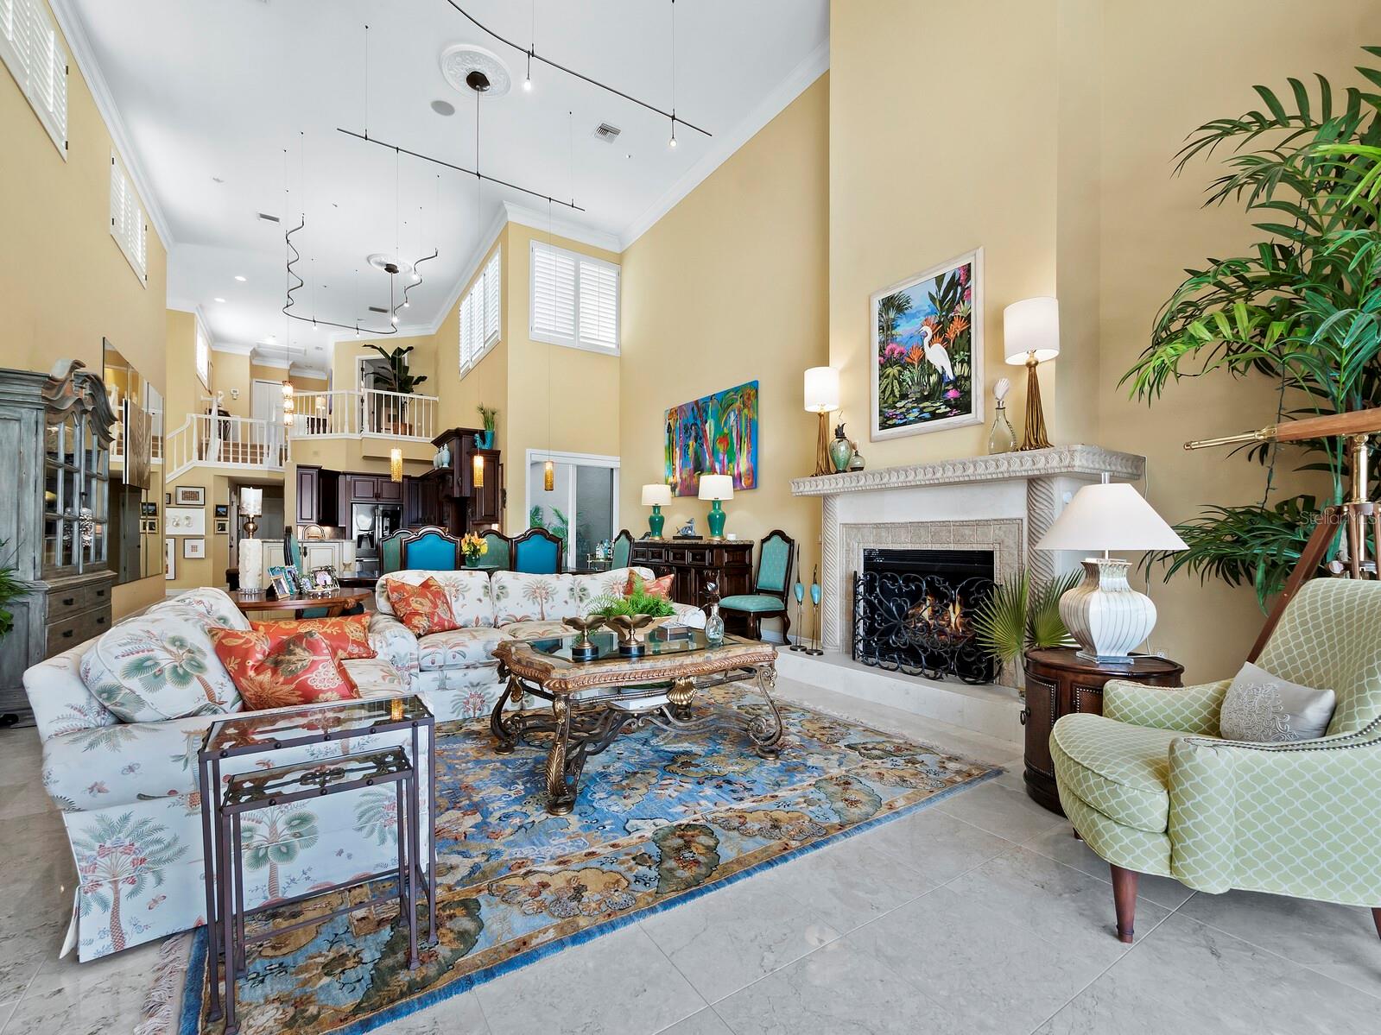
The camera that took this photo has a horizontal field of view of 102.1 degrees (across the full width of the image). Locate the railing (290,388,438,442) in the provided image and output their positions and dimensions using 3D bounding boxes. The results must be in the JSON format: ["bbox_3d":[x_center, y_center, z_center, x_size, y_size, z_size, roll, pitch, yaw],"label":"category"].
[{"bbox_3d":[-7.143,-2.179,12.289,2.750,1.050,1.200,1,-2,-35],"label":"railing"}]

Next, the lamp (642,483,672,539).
[{"bbox_3d":[-0.477,-0.084,7.802,0.420,0.782,0.420,1,-2,0],"label":"lamp"}]

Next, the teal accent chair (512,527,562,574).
[{"bbox_3d":[-1.687,0.740,5.984,0.526,1.220,0.615,1,-2,-31],"label":"teal accent chair"}]

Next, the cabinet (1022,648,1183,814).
[{"bbox_3d":[1.781,0.936,2.419,0.580,0.585,0.580,-1,-2,18],"label":"cabinet"}]

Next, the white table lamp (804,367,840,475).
[{"bbox_3d":[1.088,-0.801,4.621,0.280,0.900,0.280,0,-2,0],"label":"white table lamp"}]

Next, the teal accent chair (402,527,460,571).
[{"bbox_3d":[-2.614,0.731,5.580,0.526,1.220,0.615,1,-2,-31],"label":"teal accent chair"}]

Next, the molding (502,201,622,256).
[{"bbox_3d":[-1.959,-4.526,8.871,1.964,0.198,0.139,1,-2,-35],"label":"molding"}]

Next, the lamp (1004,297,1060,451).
[{"bbox_3d":[2.133,-0.878,3.522,0.298,0.942,0.298,1,-2,-35],"label":"lamp"}]

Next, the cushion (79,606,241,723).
[{"bbox_3d":[-1.862,0.559,2.010,0.198,0.446,0.526,-22,2,-11],"label":"cushion"}]

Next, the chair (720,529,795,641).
[{"bbox_3d":[0.710,0.724,5.888,0.620,1.181,0.588,2,-3,-34],"label":"chair"}]

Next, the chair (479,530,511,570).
[{"bbox_3d":[-2.365,0.729,6.772,0.588,1.176,0.620,2,-3,-34],"label":"chair"}]

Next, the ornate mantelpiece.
[{"bbox_3d":[1.815,0.356,4.006,0.977,1.381,2.063,2,-3,-34],"label":"ornate mantelpiece"}]

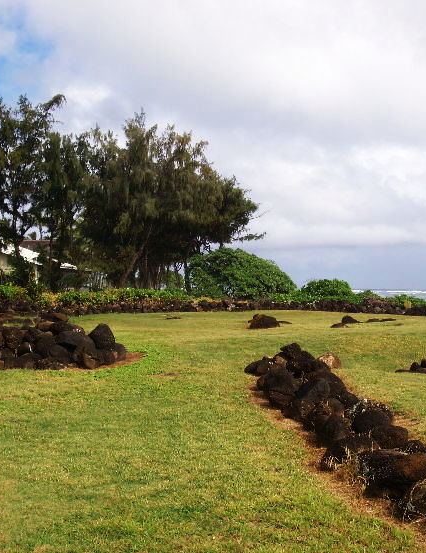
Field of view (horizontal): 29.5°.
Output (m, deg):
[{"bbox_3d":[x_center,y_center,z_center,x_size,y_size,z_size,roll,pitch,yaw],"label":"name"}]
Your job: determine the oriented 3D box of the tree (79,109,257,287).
[{"bbox_3d":[-2.869,-4.909,56.000,12.308,12.861,10.500,0,-1,0],"label":"tree"}]

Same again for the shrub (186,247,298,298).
[{"bbox_3d":[1.894,-0.064,52.000,7.063,3.467,5.800,0,-1,0],"label":"shrub"}]

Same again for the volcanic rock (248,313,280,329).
[{"bbox_3d":[1.812,1.566,28.500,1.126,0.563,0.850,0,-1,0],"label":"volcanic rock"}]

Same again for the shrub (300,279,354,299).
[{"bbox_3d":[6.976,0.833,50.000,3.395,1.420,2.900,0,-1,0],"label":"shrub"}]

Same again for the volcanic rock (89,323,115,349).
[{"bbox_3d":[-2.188,1.185,16.000,0.524,0.533,0.480,0,-1,0],"label":"volcanic rock"}]

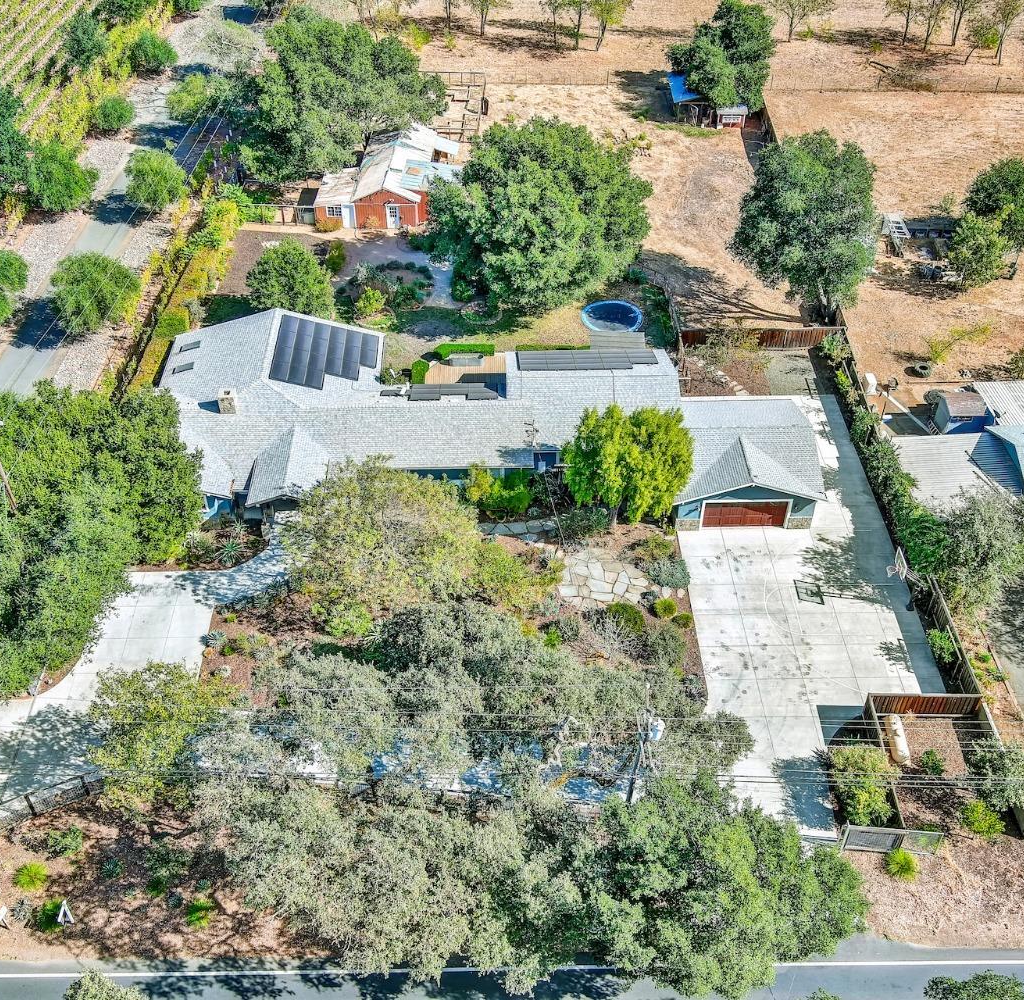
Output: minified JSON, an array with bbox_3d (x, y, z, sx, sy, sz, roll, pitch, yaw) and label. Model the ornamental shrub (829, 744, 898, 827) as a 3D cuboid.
[{"bbox_3d":[16.223,13.060,55.628,2.900,3.100,3.500,-1,42,-1],"label":"ornamental shrub"}]

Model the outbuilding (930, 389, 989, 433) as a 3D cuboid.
[{"bbox_3d":[28.880,-5.495,77.898,2.400,2.350,2.150,-1,42,-1],"label":"outbuilding"}]

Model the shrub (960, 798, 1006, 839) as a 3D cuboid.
[{"bbox_3d":[21.727,14.766,55.875,1.980,1.500,1.980,-1,42,-1],"label":"shrub"}]

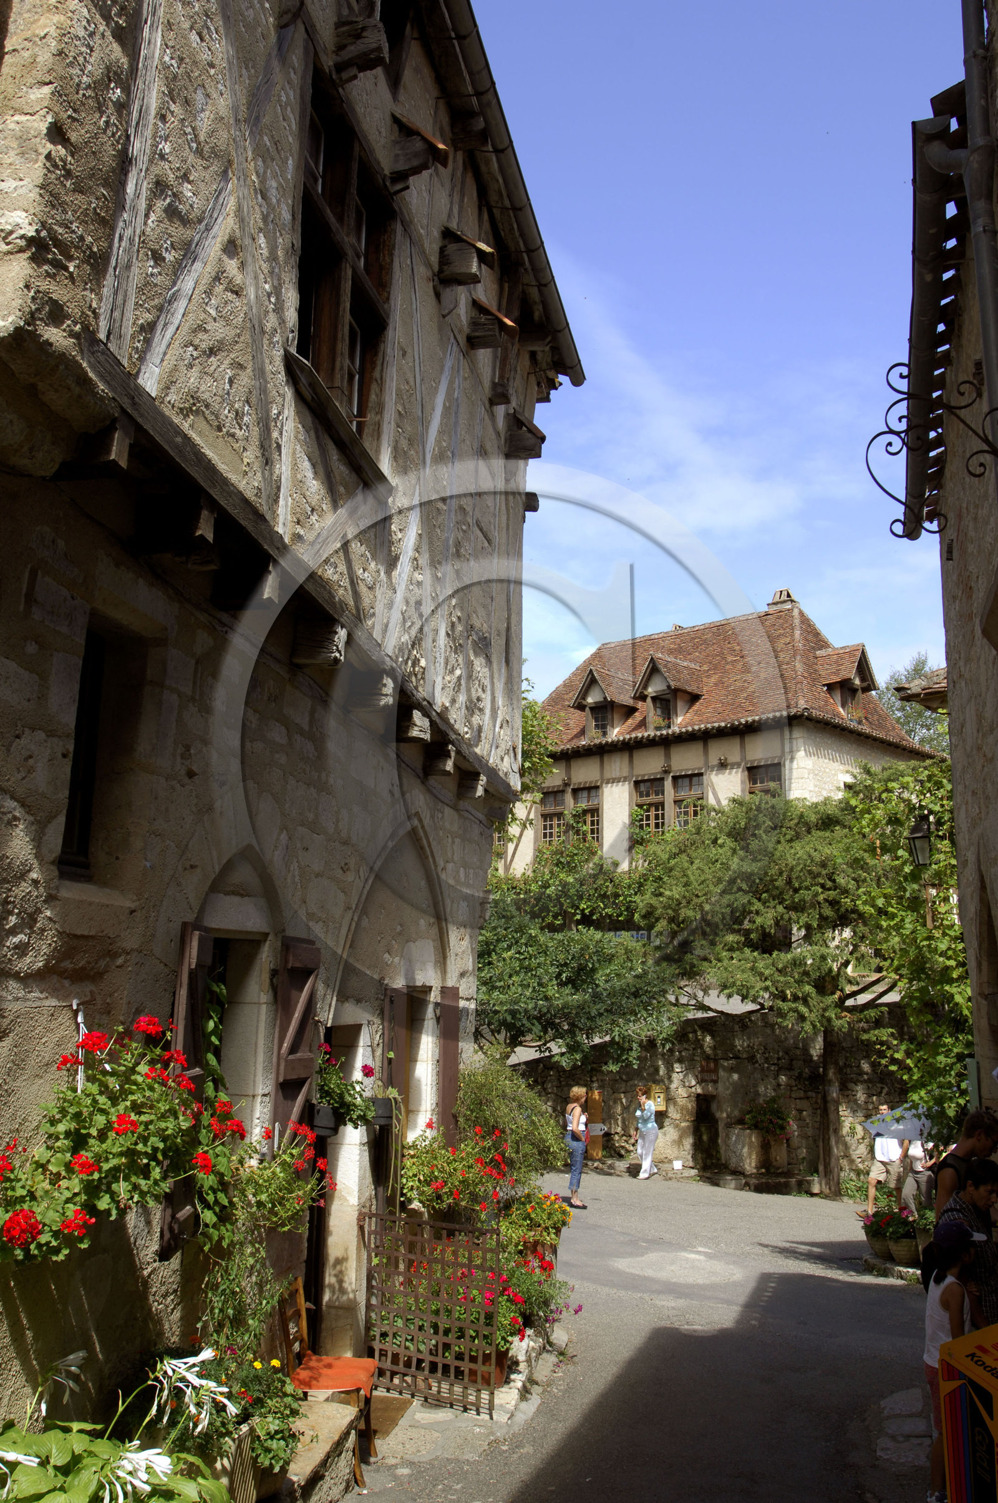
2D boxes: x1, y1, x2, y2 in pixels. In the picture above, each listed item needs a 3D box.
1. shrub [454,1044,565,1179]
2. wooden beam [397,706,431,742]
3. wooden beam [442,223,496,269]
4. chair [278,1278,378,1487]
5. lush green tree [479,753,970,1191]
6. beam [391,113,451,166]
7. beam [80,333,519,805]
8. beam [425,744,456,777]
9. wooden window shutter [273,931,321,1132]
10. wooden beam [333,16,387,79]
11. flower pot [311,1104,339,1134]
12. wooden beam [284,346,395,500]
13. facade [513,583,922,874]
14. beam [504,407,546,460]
[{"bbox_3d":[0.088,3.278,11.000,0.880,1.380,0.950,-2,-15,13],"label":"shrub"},{"bbox_3d":[-0.620,-0.174,8.498,0.280,0.220,0.280,-1,-12,11],"label":"wooden beam"},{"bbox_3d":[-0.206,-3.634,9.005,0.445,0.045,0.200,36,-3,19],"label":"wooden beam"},{"bbox_3d":[-0.852,3.189,6.402,0.430,0.860,0.430,0,-15,4],"label":"chair"},{"bbox_3d":[3.626,3.664,20.600,7.300,7.000,5.300,-1,-12,9],"label":"lush green tree"},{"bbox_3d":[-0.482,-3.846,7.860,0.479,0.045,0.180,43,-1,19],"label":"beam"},{"bbox_3d":[-0.641,-0.403,7.843,0.160,0.170,7.850,-1,-12,11],"label":"beam"},{"bbox_3d":[-0.458,0.049,9.252,0.260,0.210,0.250,-1,-12,11],"label":"beam"},{"bbox_3d":[-1.043,1.616,6.492,0.060,1.270,0.526,-2,-12,15],"label":"wooden window shutter"},{"bbox_3d":[-0.737,-3.865,6.901,0.280,0.250,0.150,-2,-14,13],"label":"wooden beam"},{"bbox_3d":[-0.921,1.965,6.700,0.165,0.165,0.165,1,-14,0],"label":"flower pot"},{"bbox_3d":[-0.791,-1.604,6.462,0.160,0.190,1.450,-1,-12,11],"label":"wooden beam"},{"bbox_3d":[6.082,1.045,36.851,11.200,10.890,8.000,-10,-16,43],"label":"facade"},{"bbox_3d":[0.264,-2.878,11.451,0.330,0.320,0.280,-1,-12,11],"label":"beam"}]

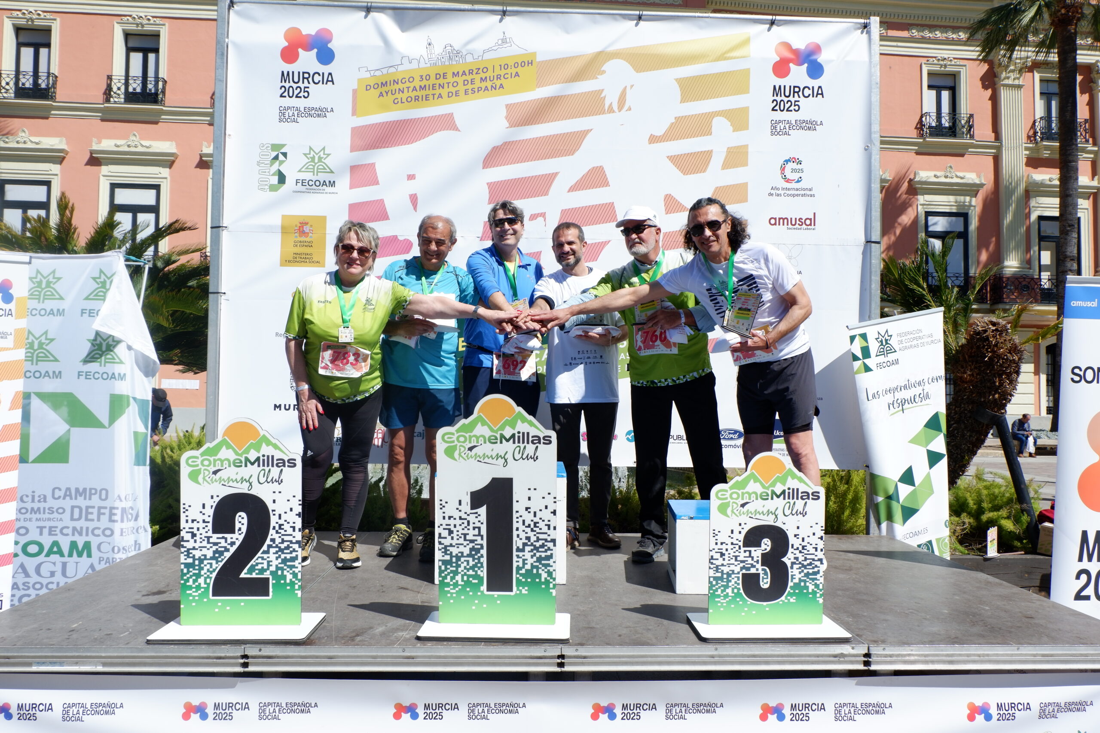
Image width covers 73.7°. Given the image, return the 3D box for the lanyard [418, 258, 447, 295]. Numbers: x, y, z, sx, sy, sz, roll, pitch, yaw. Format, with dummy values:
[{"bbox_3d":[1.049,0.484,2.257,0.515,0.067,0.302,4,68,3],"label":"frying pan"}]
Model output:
[{"bbox_3d":[-0.568,-0.422,3.550,0.150,0.230,0.150,1,-3,-5],"label":"lanyard"}]

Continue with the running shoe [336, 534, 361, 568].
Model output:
[{"bbox_3d":[-0.949,0.866,3.458,0.110,0.120,0.280,1,-3,-13],"label":"running shoe"}]

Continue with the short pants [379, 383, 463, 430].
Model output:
[{"bbox_3d":[-0.654,0.163,3.720,0.410,0.330,0.300,1,-3,-2],"label":"short pants"}]

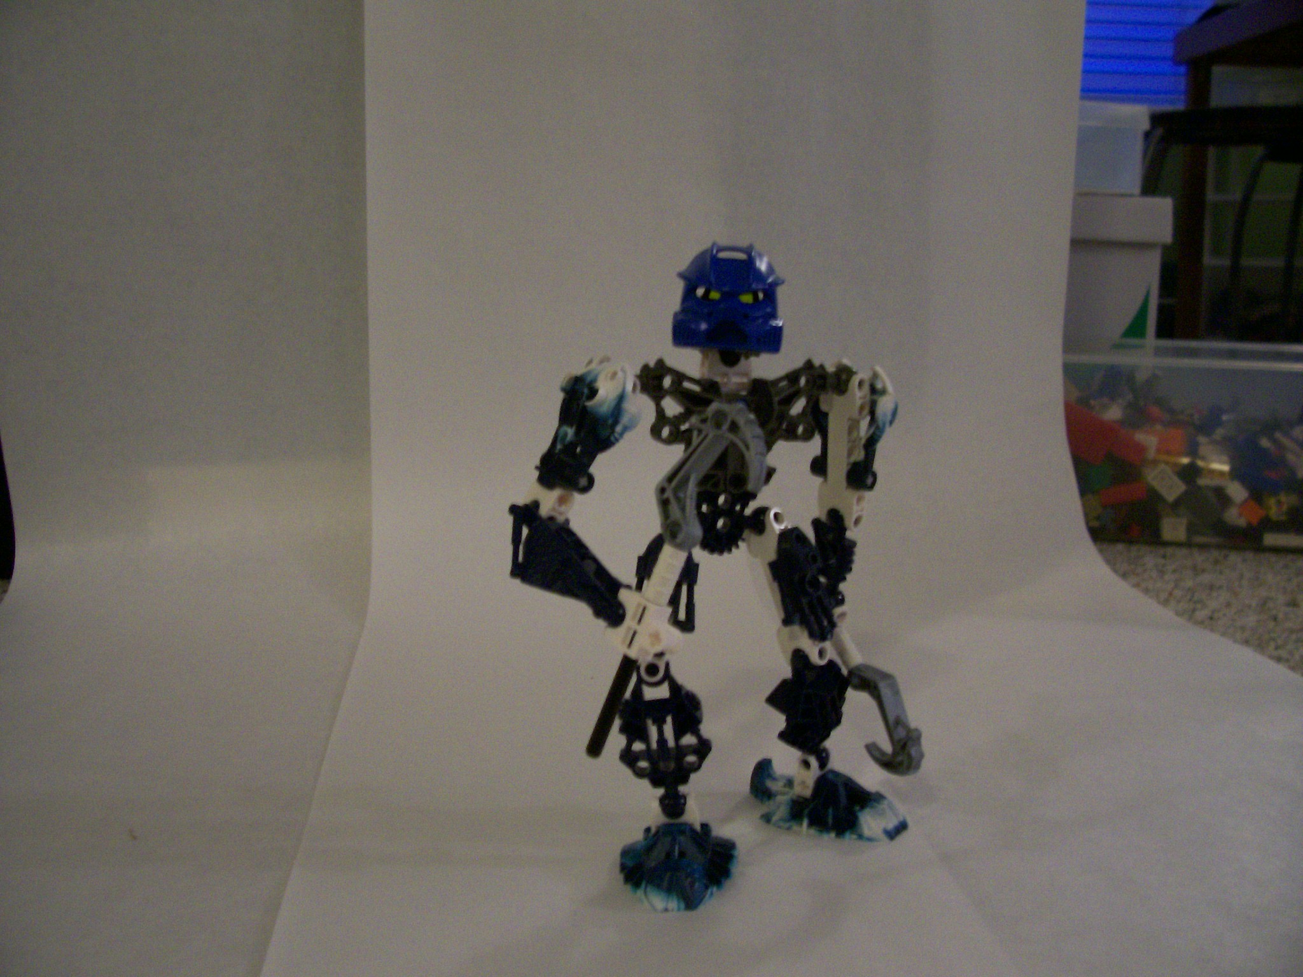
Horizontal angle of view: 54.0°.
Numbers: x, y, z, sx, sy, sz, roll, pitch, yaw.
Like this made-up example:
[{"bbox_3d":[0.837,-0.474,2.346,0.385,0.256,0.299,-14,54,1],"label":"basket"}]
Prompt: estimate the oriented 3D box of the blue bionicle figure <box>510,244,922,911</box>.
[{"bbox_3d":[0.019,0.022,0.411,0.129,0.198,0.100,-1,7,-12],"label":"blue bionicle figure"}]

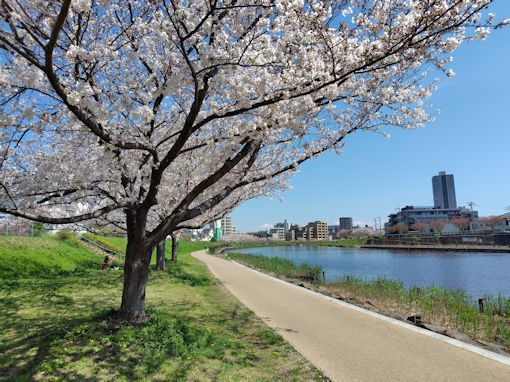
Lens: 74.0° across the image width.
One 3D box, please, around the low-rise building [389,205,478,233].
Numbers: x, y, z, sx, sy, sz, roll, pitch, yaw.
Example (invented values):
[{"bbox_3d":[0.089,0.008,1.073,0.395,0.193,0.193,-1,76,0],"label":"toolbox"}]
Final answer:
[{"bbox_3d":[77.281,12.843,150.000,35.000,13.000,18.000,-1,-9,7],"label":"low-rise building"}]

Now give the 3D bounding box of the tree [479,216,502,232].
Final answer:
[{"bbox_3d":[64.240,9.235,92.000,5.200,4.700,5.300,1,-9,-8],"label":"tree"}]

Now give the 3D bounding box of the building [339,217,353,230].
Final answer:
[{"bbox_3d":[128.255,51.727,480.000,18.000,27.000,17.000,1,-9,-6],"label":"building"}]

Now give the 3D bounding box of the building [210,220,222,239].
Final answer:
[{"bbox_3d":[-25.007,25.657,220.000,8.000,14.000,8.500,1,-9,-6],"label":"building"}]

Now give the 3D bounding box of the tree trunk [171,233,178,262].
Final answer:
[{"bbox_3d":[-7.202,5.054,30.300,0.580,2.600,0.520,0,-9,0],"label":"tree trunk"}]

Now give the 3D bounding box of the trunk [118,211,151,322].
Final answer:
[{"bbox_3d":[-2.544,1.583,7.150,0.580,2.280,0.530,0,-9,0],"label":"trunk"}]

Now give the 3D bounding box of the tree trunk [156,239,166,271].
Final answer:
[{"bbox_3d":[-5.604,3.788,20.300,0.540,2.000,0.520,0,-9,0],"label":"tree trunk"}]

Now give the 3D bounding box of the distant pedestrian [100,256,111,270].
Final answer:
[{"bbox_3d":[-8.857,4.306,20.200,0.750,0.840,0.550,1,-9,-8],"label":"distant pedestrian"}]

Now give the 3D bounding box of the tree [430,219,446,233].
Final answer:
[{"bbox_3d":[63.388,12.159,117.000,5.200,4.800,5.300,1,-9,-8],"label":"tree"}]

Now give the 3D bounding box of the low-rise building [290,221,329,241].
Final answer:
[{"bbox_3d":[54.021,39.885,342.000,38.000,19.500,24.000,2,-9,-17],"label":"low-rise building"}]

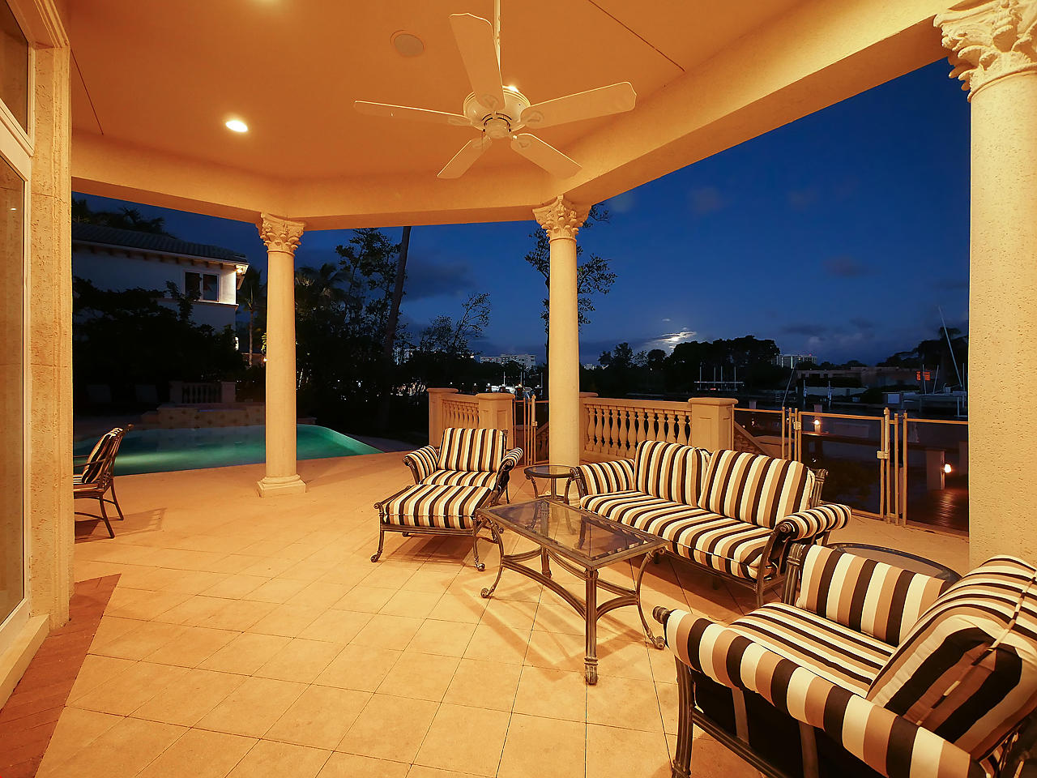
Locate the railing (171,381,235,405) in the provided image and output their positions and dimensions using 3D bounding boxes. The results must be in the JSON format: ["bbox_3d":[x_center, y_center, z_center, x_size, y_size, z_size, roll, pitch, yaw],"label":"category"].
[{"bbox_3d":[-12.400,0.124,16.501,2.450,0.860,0.400,0,0,0],"label":"railing"}]

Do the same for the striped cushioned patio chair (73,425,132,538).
[{"bbox_3d":[-3.938,0.822,3.715,0.700,0.940,0.660,0,0,-39],"label":"striped cushioned patio chair"}]

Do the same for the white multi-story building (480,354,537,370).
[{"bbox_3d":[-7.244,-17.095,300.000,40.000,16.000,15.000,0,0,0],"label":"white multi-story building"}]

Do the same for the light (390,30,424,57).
[{"bbox_3d":[-0.800,-2.521,3.047,0.245,0.040,0.245,0,0,0],"label":"light"}]

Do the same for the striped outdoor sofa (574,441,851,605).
[{"bbox_3d":[1.220,0.849,2.971,0.880,0.860,1.710,0,0,-32],"label":"striped outdoor sofa"}]

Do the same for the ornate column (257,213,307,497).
[{"bbox_3d":[-2.950,-0.397,5.217,0.470,3.320,0.470,0,1,-38],"label":"ornate column"}]

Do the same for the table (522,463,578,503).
[{"bbox_3d":[0.300,1.010,3.877,0.490,0.525,0.490,0,0,0],"label":"table"}]

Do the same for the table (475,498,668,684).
[{"bbox_3d":[0.245,1.024,2.342,0.515,0.520,0.980,0,0,-36],"label":"table"}]

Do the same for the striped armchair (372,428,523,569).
[{"bbox_3d":[-0.520,0.843,3.836,0.940,0.860,1.720,0,0,9],"label":"striped armchair"}]

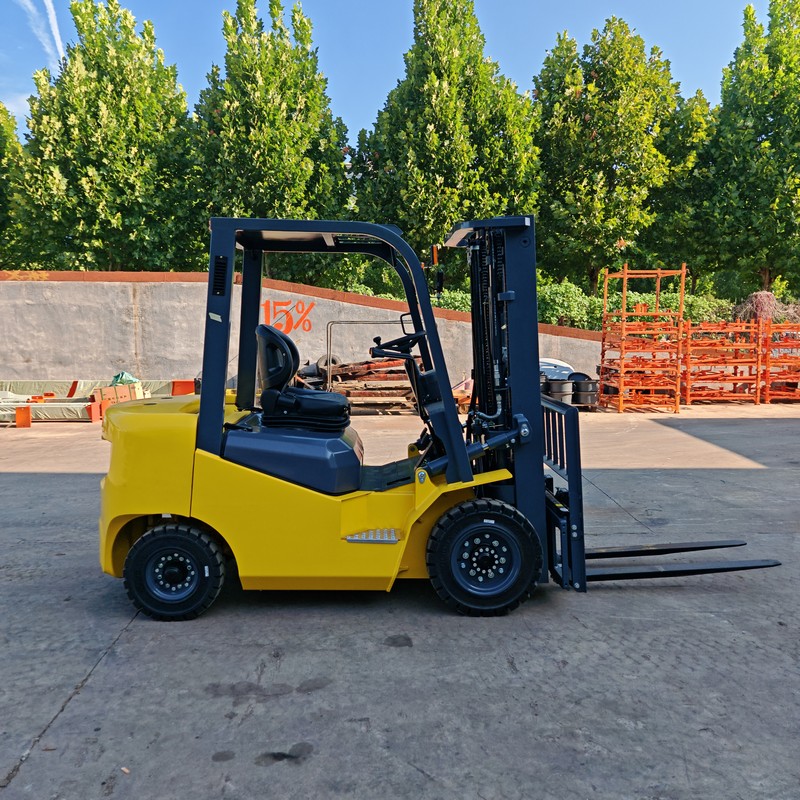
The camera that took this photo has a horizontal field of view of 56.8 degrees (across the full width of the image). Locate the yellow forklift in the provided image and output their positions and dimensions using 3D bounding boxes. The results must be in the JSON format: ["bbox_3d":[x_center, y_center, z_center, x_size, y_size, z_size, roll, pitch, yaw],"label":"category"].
[{"bbox_3d":[0.272,0.044,4.695,4.171,2.269,1.240,0,5,-1],"label":"yellow forklift"}]

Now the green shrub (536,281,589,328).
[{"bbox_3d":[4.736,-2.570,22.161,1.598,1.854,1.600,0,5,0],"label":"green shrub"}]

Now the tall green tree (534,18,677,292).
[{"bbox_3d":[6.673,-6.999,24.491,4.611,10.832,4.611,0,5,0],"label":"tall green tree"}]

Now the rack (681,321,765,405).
[{"bbox_3d":[7.560,-0.903,17.733,1.714,1.925,1.150,0,5,0],"label":"rack"}]

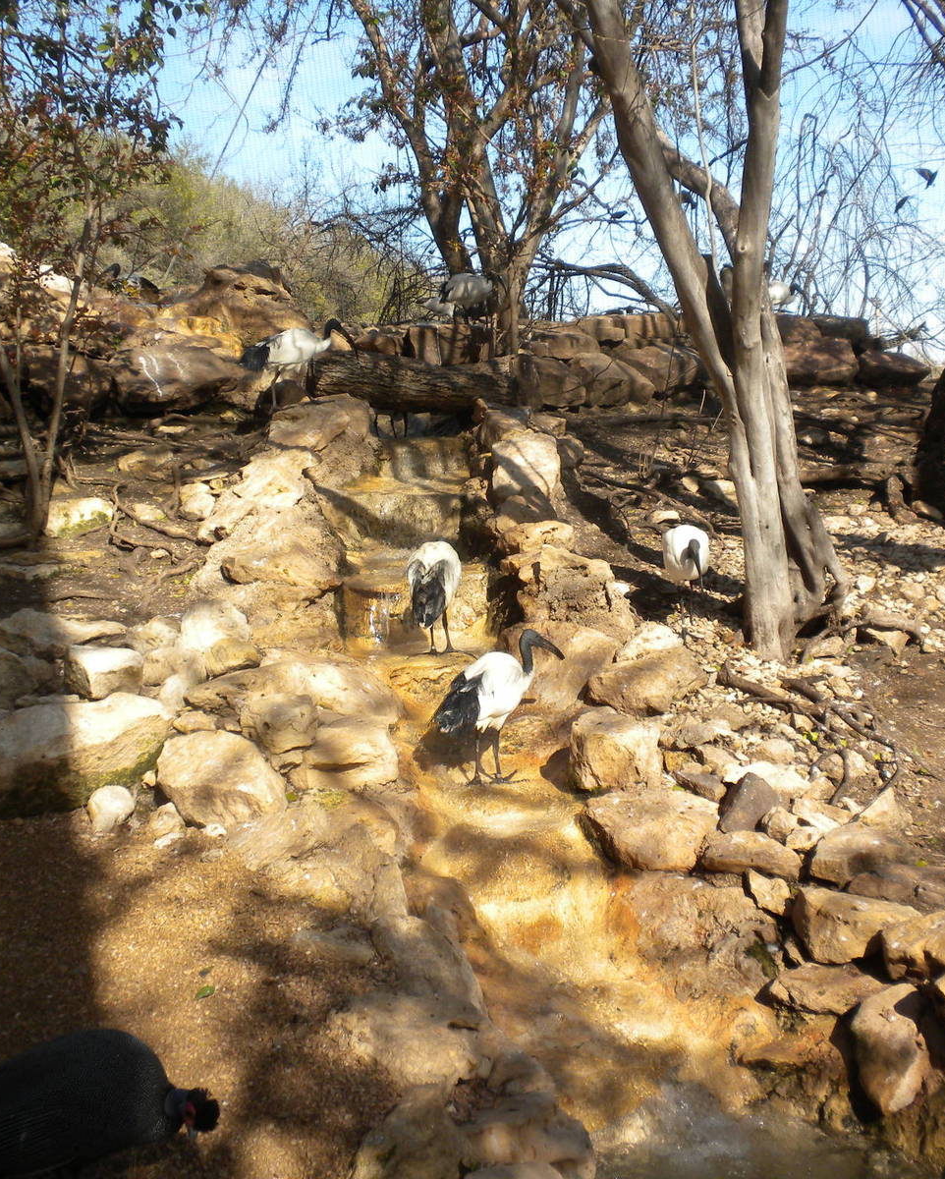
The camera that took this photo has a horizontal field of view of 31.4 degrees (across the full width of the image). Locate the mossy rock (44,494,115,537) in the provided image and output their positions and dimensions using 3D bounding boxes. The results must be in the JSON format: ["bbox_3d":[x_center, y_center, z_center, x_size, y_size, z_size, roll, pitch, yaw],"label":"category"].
[{"bbox_3d":[-1.874,-0.348,8.000,0.340,0.190,0.250,-1,6,-13],"label":"mossy rock"}]

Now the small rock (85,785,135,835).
[{"bbox_3d":[-1.112,0.674,5.170,0.141,0.150,0.127,0,7,0],"label":"small rock"}]

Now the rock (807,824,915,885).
[{"bbox_3d":[1.118,0.764,4.850,0.290,0.135,0.210,1,6,13],"label":"rock"}]

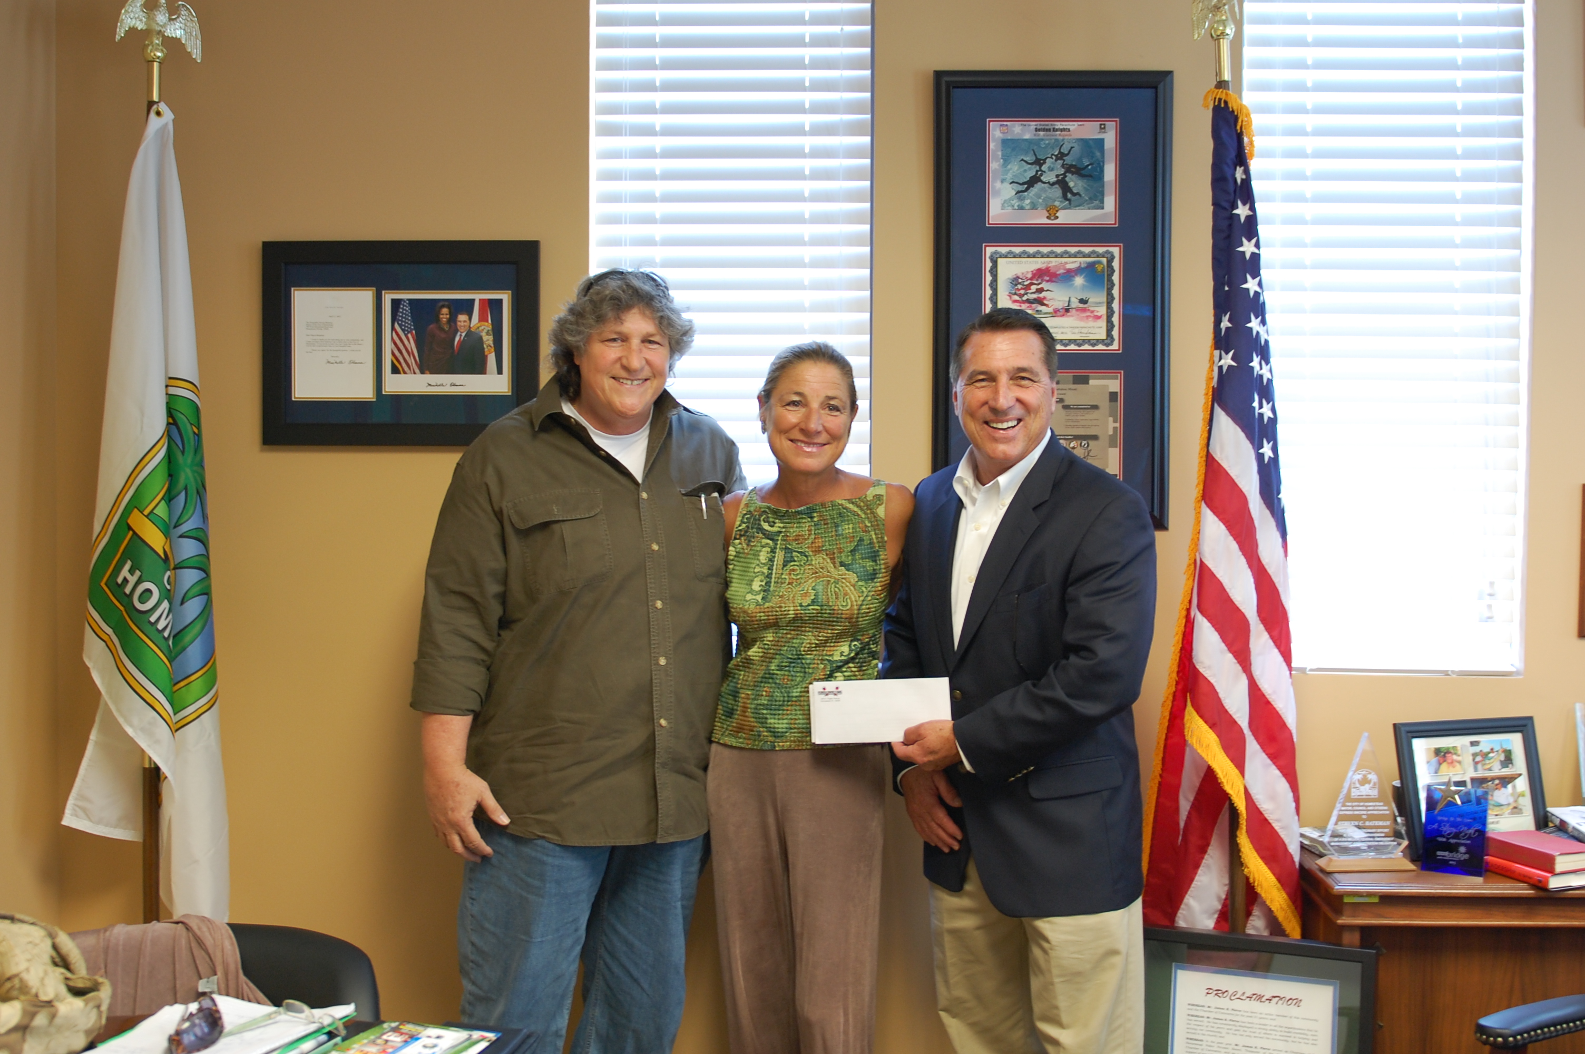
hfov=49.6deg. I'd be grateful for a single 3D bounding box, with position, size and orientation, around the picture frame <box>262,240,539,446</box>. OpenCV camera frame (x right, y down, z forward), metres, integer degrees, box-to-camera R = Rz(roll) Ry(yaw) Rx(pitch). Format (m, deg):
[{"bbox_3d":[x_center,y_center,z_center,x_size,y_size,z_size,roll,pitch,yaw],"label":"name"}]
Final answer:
[{"bbox_3d":[-0.787,-0.369,3.450,0.557,0.412,0.028,0,1,2],"label":"picture frame"}]

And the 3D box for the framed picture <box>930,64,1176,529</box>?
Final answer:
[{"bbox_3d":[0.518,-0.450,3.425,0.474,0.915,0.030,0,1,2],"label":"framed picture"}]

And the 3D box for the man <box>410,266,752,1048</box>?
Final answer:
[{"bbox_3d":[-0.340,0.472,2.880,0.610,1.800,0.410,0,1,-28],"label":"man"}]

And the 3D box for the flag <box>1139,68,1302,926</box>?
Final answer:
[{"bbox_3d":[0.768,0.012,3.070,0.275,1.550,0.210,0,1,6],"label":"flag"}]

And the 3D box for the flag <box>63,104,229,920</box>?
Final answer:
[{"bbox_3d":[-1.180,-0.010,3.130,0.285,1.500,0.210,0,1,-6],"label":"flag"}]

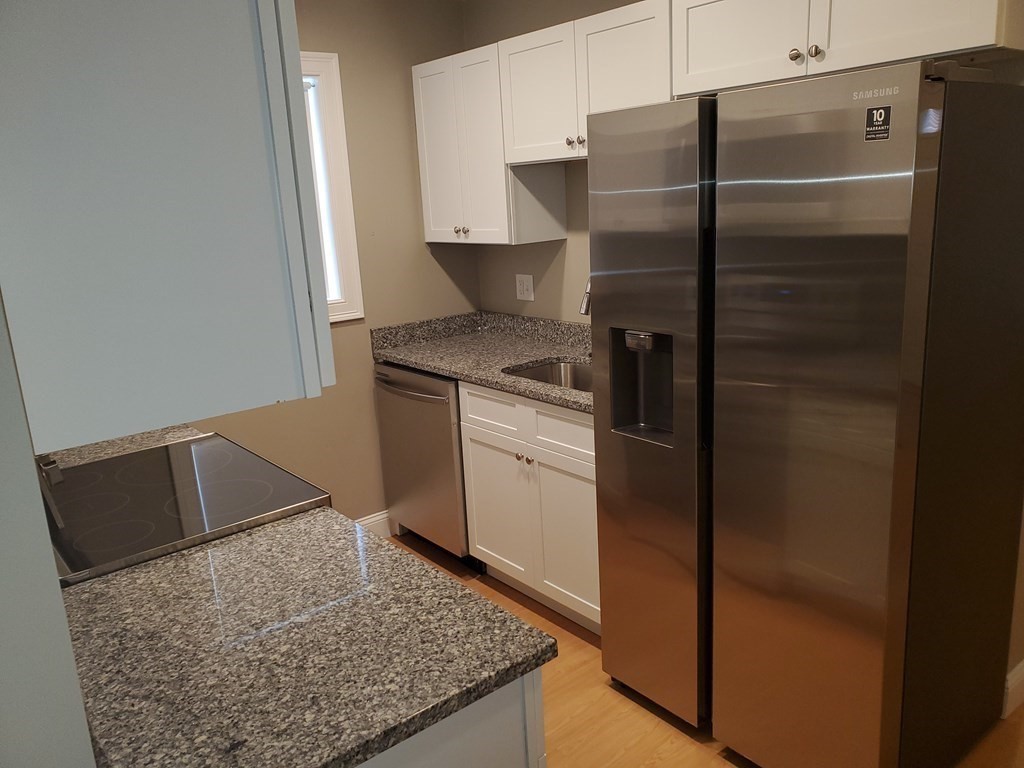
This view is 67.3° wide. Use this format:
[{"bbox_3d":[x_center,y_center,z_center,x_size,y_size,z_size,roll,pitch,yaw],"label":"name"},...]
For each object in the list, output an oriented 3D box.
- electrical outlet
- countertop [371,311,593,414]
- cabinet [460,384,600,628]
[{"bbox_3d":[0.059,-0.451,3.621,0.008,0.116,0.118,-14,18,-38],"label":"electrical outlet"},{"bbox_3d":[0.073,-0.134,3.187,0.644,0.134,1.465,-14,18,-38],"label":"countertop"},{"bbox_3d":[0.303,0.408,3.077,0.640,0.884,0.824,-14,18,-38],"label":"cabinet"}]

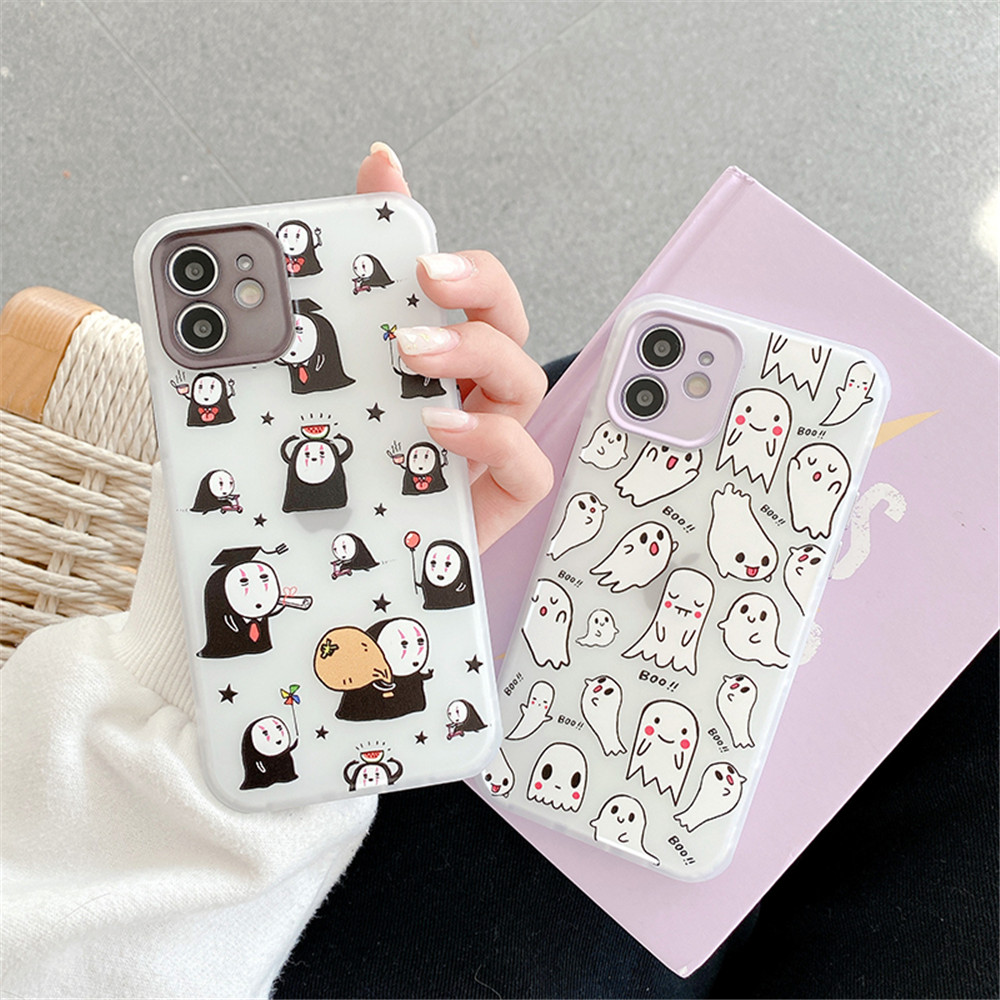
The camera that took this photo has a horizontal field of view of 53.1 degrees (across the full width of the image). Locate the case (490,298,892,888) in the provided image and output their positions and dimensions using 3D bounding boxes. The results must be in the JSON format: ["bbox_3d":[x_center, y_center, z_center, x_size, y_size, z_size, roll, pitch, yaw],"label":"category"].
[{"bbox_3d":[0.048,0.024,0.277,0.076,0.011,0.151,19,93,13],"label":"case"}]

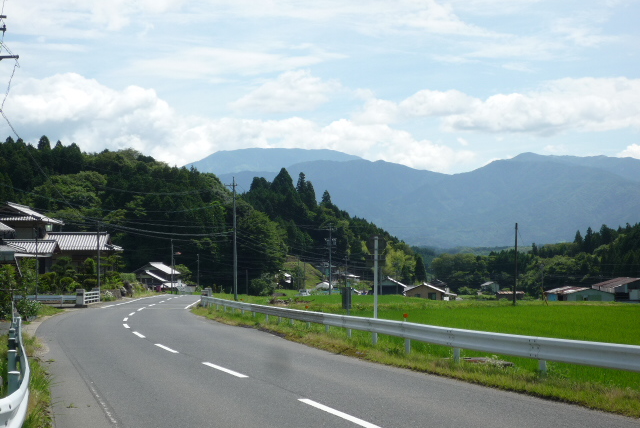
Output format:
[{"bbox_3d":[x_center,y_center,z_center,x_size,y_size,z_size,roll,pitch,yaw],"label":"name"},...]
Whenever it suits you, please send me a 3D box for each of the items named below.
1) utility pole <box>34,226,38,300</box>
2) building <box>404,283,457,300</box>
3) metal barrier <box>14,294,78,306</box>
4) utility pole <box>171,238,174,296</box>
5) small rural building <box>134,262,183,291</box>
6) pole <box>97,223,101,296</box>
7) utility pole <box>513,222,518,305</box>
[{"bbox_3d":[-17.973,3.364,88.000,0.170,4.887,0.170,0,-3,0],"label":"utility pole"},{"bbox_3d":[20.170,14.376,254.250,9.200,3.447,8.500,0,-3,0],"label":"building"},{"bbox_3d":[-17.817,5.673,90.000,4.100,0.792,0.200,0,-3,0],"label":"metal barrier"},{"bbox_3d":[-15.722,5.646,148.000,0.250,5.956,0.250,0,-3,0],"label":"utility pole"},{"bbox_3d":[-26.017,10.167,222.000,7.000,4.803,8.000,0,-3,8],"label":"small rural building"},{"bbox_3d":[-16.591,3.544,104.000,0.250,5.888,0.250,0,-3,0],"label":"pole"},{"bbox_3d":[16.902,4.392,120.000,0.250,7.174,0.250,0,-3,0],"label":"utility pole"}]

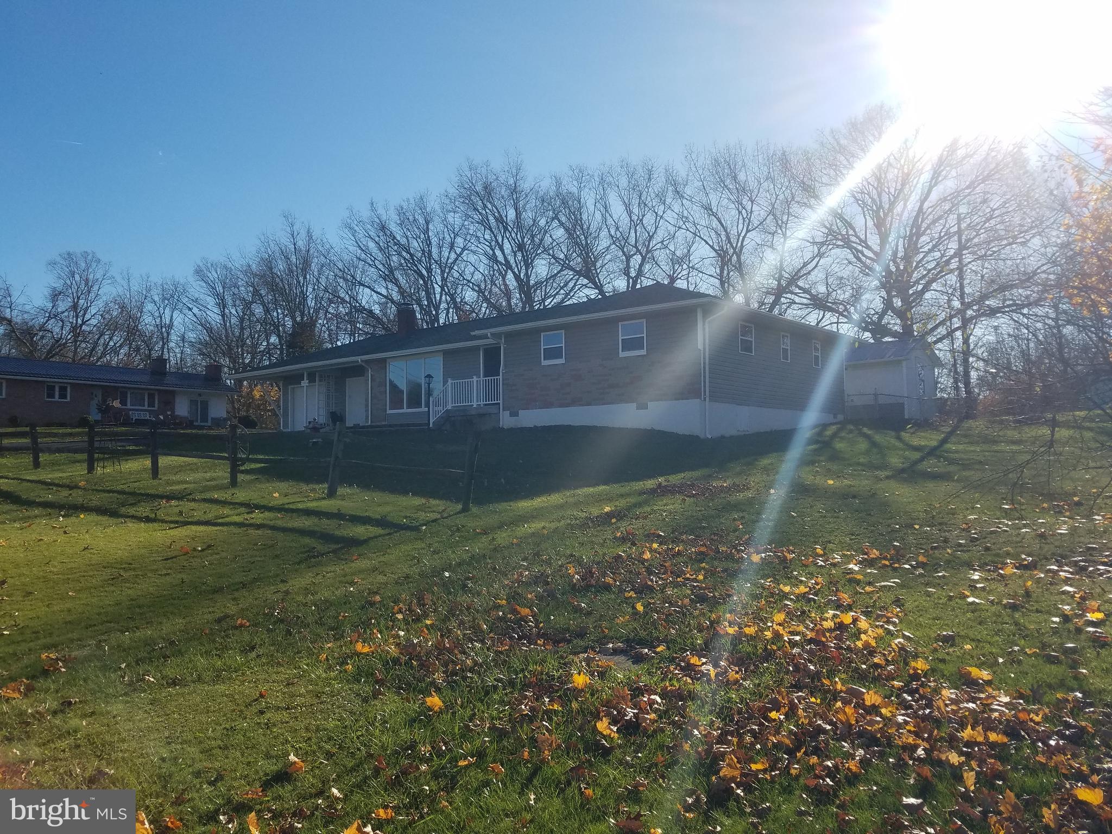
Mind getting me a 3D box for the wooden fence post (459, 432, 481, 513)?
[{"bbox_3d":[-1.020,0.648,10.029,0.110,0.976,0.110,2,-4,38],"label":"wooden fence post"}]

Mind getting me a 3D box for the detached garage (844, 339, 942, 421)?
[{"bbox_3d":[12.781,-1.402,34.925,5.200,3.300,4.300,-3,-4,41],"label":"detached garage"}]

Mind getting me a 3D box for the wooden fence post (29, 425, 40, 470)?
[{"bbox_3d":[-11.135,0.650,17.850,0.110,0.951,0.110,-5,0,38],"label":"wooden fence post"}]

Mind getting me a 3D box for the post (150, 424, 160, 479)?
[{"bbox_3d":[-7.076,0.604,14.726,0.110,0.981,0.110,-4,-2,38],"label":"post"}]

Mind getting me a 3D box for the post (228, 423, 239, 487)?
[{"bbox_3d":[-5.085,0.595,13.159,0.110,1.013,0.110,-4,-3,38],"label":"post"}]

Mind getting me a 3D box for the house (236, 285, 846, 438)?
[{"bbox_3d":[-2.849,-1.832,34.700,27.798,6.184,11.197,-3,-4,41],"label":"house"}]

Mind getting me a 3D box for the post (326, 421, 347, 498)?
[{"bbox_3d":[-3.052,0.596,11.610,0.130,1.054,0.110,2,-6,38],"label":"post"}]

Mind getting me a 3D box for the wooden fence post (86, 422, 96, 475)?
[{"bbox_3d":[-9.073,0.618,16.305,0.110,1.000,0.110,-3,-4,38],"label":"wooden fence post"}]

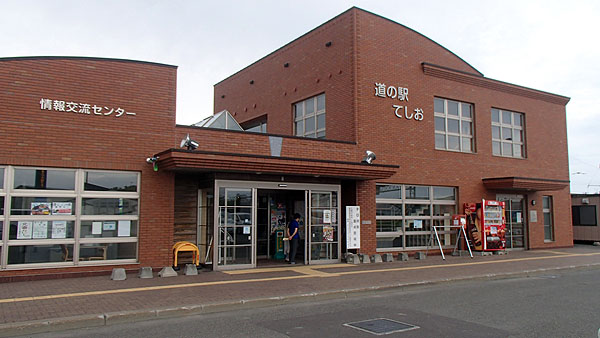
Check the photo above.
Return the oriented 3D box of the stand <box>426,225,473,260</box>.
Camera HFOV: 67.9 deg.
[{"bbox_3d":[5.431,2.643,16.168,1.485,1.109,0.911,3,-6,-25],"label":"stand"}]

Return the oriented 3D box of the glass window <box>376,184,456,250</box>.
[{"bbox_3d":[4.472,1.824,16.793,4.207,2.376,0.129,4,-6,-30],"label":"glass window"}]

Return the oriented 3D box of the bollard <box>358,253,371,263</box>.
[{"bbox_3d":[1.977,2.738,13.658,0.280,0.270,0.280,3,-6,-31],"label":"bollard"}]

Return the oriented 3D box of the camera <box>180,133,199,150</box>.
[{"bbox_3d":[-2.643,-0.658,10.658,0.380,0.400,0.320,3,-6,-31],"label":"camera"}]

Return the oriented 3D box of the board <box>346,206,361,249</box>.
[{"bbox_3d":[1.744,1.919,14.564,0.564,1.396,0.059,4,-6,-30],"label":"board"}]

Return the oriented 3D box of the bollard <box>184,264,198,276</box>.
[{"bbox_3d":[-2.718,2.488,11.096,0.290,0.270,0.290,3,-6,-31],"label":"bollard"}]

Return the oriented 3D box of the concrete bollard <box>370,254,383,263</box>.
[{"bbox_3d":[2.481,2.892,14.450,0.277,0.247,0.327,4,-6,-30],"label":"concrete bollard"}]

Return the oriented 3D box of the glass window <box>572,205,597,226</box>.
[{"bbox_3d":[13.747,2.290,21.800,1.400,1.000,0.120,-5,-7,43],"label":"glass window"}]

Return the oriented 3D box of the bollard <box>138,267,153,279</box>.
[{"bbox_3d":[-3.719,2.499,10.775,0.277,0.247,0.337,4,-6,-30],"label":"bollard"}]

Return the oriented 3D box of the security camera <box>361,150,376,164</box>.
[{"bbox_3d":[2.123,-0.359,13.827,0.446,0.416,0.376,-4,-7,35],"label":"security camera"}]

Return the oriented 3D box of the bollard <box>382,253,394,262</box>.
[{"bbox_3d":[2.910,2.918,14.696,0.277,0.247,0.327,4,-6,-30],"label":"bollard"}]

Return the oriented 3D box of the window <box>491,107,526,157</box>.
[{"bbox_3d":[9.114,-1.508,19.431,2.360,2.050,0.150,3,-6,-31],"label":"window"}]

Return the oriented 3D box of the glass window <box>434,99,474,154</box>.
[{"bbox_3d":[6.155,-1.691,17.647,2.340,2.050,0.150,3,-6,-31],"label":"glass window"}]

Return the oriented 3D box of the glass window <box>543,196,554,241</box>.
[{"bbox_3d":[11.532,2.341,20.828,0.772,2.128,0.119,4,-6,-30],"label":"glass window"}]

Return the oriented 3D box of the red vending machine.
[{"bbox_3d":[7.003,2.092,16.806,1.240,1.840,0.800,3,-6,-31],"label":"red vending machine"}]

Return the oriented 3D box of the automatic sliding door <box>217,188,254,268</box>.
[{"bbox_3d":[-1.807,1.666,12.533,1.158,2.247,0.099,4,-6,-30],"label":"automatic sliding door"}]

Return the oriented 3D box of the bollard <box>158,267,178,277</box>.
[{"bbox_3d":[-3.232,2.535,11.018,0.386,0.233,0.277,4,-6,-30],"label":"bollard"}]

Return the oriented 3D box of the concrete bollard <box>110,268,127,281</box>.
[{"bbox_3d":[-4.240,2.462,10.431,0.277,0.247,0.337,4,-6,-30],"label":"concrete bollard"}]

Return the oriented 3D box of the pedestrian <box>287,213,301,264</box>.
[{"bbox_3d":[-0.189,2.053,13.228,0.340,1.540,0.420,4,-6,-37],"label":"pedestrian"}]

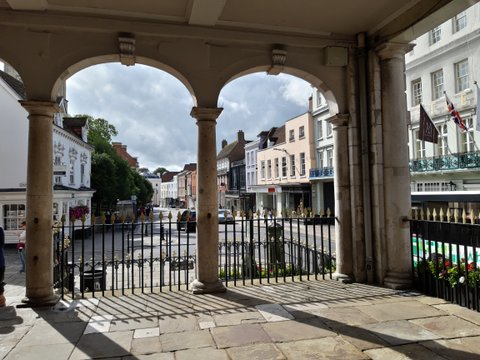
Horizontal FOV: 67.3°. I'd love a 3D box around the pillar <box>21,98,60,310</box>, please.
[{"bbox_3d":[-3.080,0.327,5.581,0.497,3.065,0.497,0,-3,-14],"label":"pillar"}]

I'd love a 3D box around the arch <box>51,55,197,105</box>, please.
[{"bbox_3d":[-1.878,-1.634,6.011,2.281,0.838,0.390,0,-3,-14],"label":"arch"}]

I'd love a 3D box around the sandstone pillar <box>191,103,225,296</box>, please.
[{"bbox_3d":[-0.549,0.329,6.114,0.550,3.020,0.550,0,-2,-14],"label":"sandstone pillar"}]

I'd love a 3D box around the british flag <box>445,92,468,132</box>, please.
[{"bbox_3d":[11.531,-3.568,19.200,1.300,2.000,0.450,0,-2,-14],"label":"british flag"}]

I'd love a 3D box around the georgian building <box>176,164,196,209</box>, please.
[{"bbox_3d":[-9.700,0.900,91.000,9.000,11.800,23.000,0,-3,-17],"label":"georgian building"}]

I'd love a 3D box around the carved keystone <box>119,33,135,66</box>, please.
[{"bbox_3d":[-1.812,-2.075,5.806,0.240,0.430,0.420,0,-2,-14],"label":"carved keystone"}]

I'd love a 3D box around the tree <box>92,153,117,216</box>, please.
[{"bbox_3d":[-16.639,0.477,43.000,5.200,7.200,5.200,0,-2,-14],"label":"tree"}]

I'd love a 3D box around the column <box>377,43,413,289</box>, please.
[{"bbox_3d":[2.719,-0.287,6.303,0.565,4.152,0.565,0,-3,-14],"label":"column"}]

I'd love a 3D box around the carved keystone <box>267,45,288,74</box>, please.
[{"bbox_3d":[0.592,-2.114,6.396,0.240,0.420,0.420,0,-2,-14],"label":"carved keystone"}]

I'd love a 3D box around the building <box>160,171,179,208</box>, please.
[{"bbox_3d":[-25.814,3.479,132.000,9.000,13.000,13.000,1,-3,-39],"label":"building"}]

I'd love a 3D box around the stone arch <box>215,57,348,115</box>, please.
[{"bbox_3d":[0.685,-1.658,6.669,2.359,0.858,0.390,0,-3,-14],"label":"stone arch"}]

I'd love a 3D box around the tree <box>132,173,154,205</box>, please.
[{"bbox_3d":[-18.738,1.748,70.000,5.000,6.500,5.000,0,-2,-14],"label":"tree"}]

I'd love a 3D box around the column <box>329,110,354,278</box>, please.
[{"bbox_3d":[1.962,0.303,6.834,0.478,3.051,0.478,0,-3,-14],"label":"column"}]

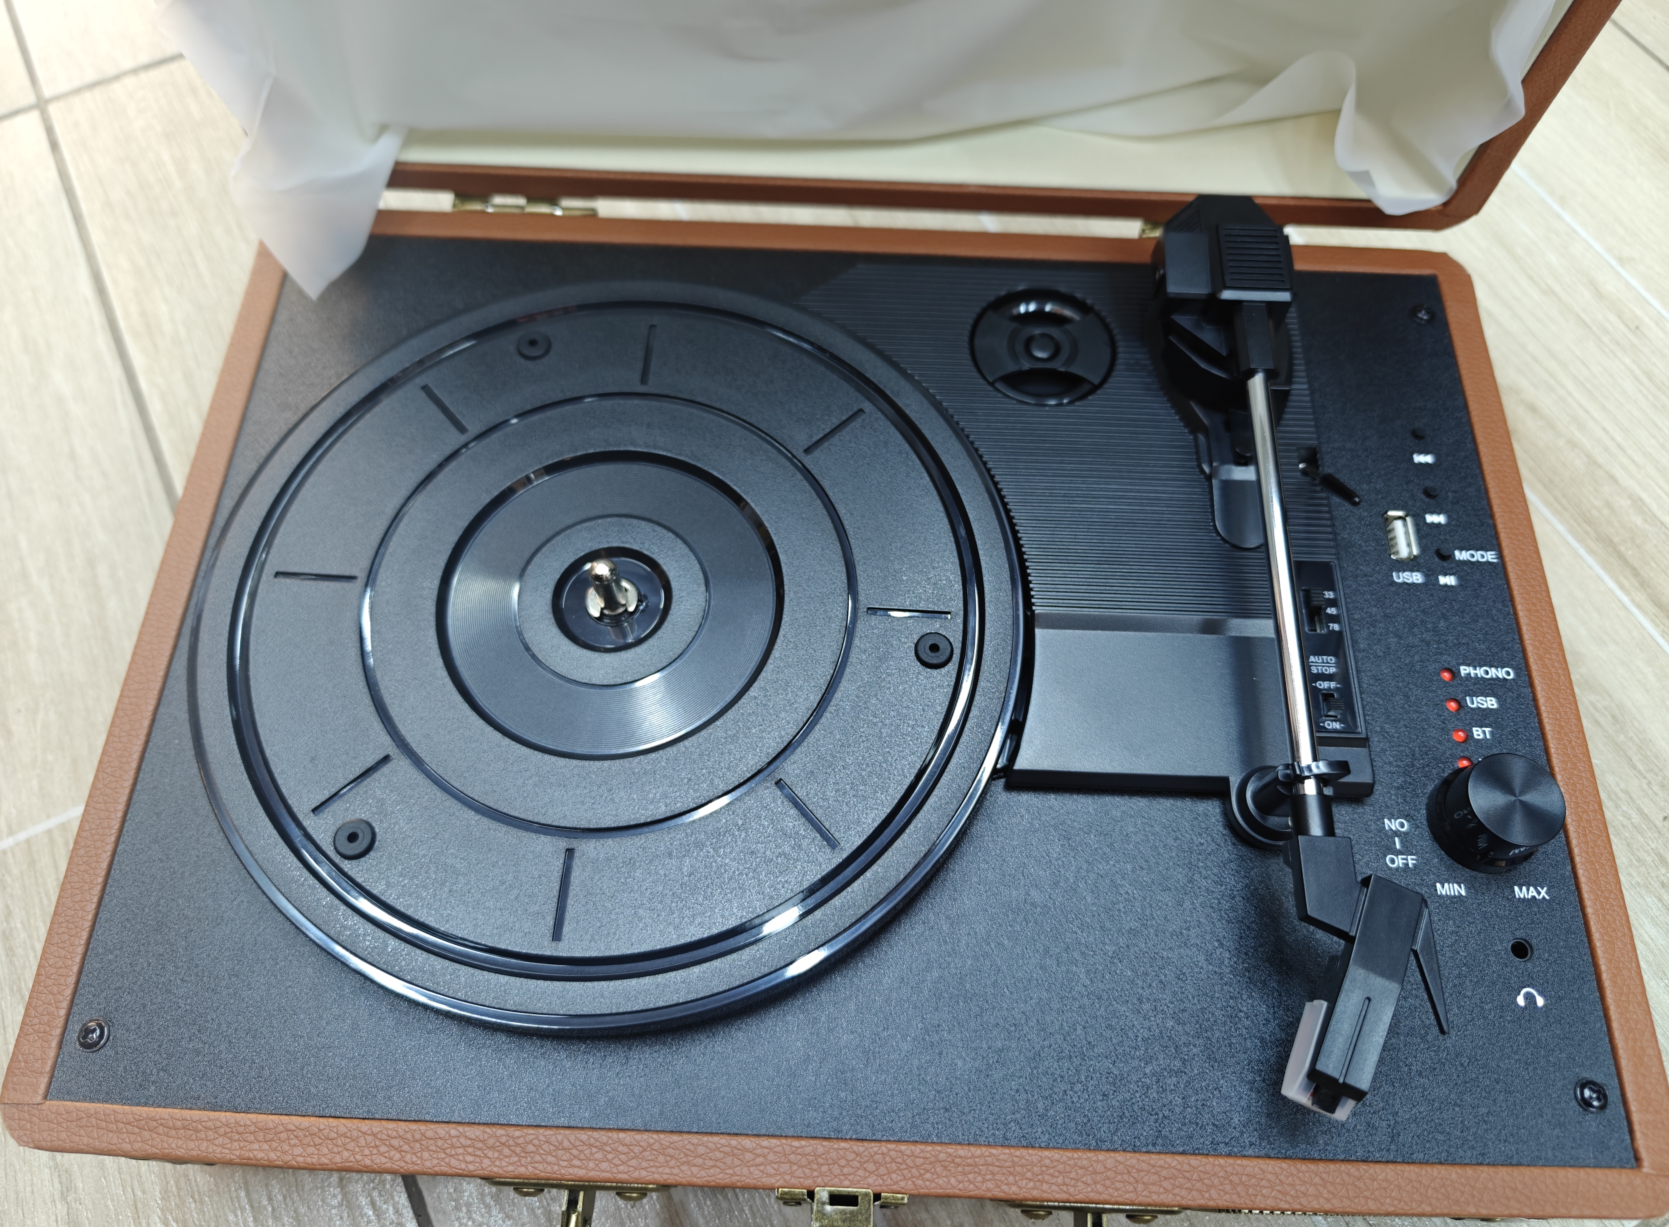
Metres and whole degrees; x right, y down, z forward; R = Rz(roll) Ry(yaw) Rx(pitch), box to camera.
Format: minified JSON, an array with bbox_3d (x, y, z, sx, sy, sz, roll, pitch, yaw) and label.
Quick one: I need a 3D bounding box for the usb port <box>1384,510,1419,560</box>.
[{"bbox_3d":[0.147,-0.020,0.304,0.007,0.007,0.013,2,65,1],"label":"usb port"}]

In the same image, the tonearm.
[{"bbox_3d":[0.104,-0.003,0.273,0.043,0.036,0.225,2,65,1],"label":"tonearm"}]

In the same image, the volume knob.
[{"bbox_3d":[0.151,0.044,0.262,0.024,0.017,0.024,2,65,1],"label":"volume knob"}]

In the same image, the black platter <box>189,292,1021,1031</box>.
[{"bbox_3d":[-0.054,-0.003,0.284,0.198,0.011,0.198,2,65,1],"label":"black platter"}]

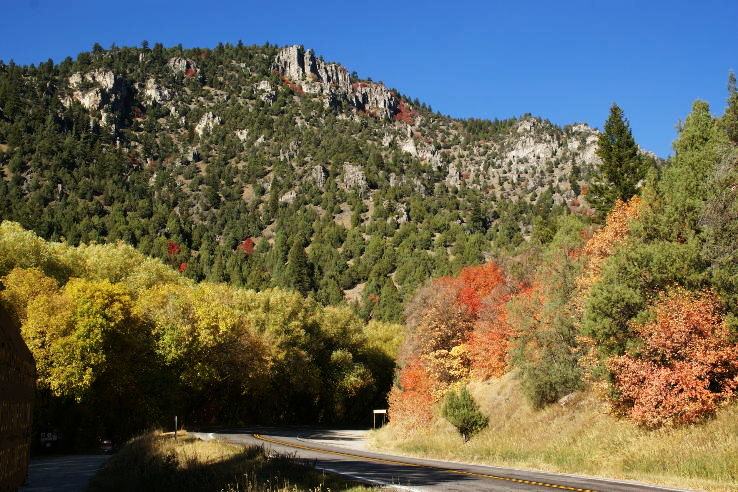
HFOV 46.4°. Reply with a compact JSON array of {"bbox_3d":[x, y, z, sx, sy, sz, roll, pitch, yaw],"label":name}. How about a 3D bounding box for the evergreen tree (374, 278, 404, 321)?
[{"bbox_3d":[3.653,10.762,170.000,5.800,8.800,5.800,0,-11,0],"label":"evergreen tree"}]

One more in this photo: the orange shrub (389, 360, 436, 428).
[{"bbox_3d":[2.577,8.738,51.000,2.800,4.100,2.800,0,-11,0],"label":"orange shrub"}]

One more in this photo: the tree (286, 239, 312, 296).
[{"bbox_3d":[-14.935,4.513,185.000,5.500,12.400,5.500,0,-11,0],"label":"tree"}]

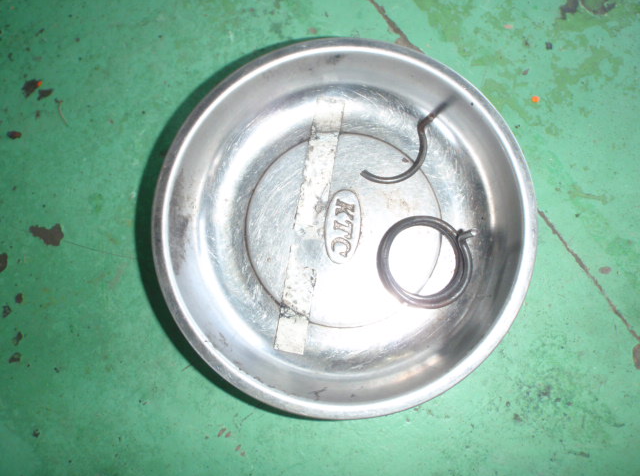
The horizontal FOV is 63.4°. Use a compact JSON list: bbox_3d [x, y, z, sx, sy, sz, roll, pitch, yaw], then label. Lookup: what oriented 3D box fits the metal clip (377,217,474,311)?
[{"bbox_3d":[0.045,0.010,0.223,0.041,0.011,0.038,0,89,2],"label":"metal clip"}]

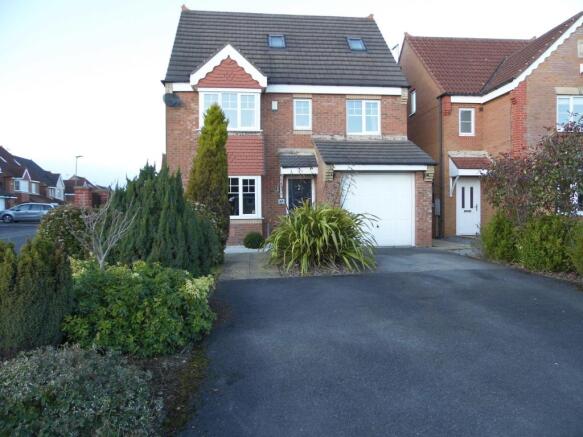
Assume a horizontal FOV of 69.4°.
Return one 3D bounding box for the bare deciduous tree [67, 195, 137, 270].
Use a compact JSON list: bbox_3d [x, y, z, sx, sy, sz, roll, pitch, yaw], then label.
[{"bbox_3d":[-2.888,0.407,6.400,1.000,1.514,0.900,0,1,-6],"label":"bare deciduous tree"}]

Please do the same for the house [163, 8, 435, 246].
[{"bbox_3d":[-0.321,-3.835,16.343,7.980,9.250,9.950,0,1,-6],"label":"house"}]

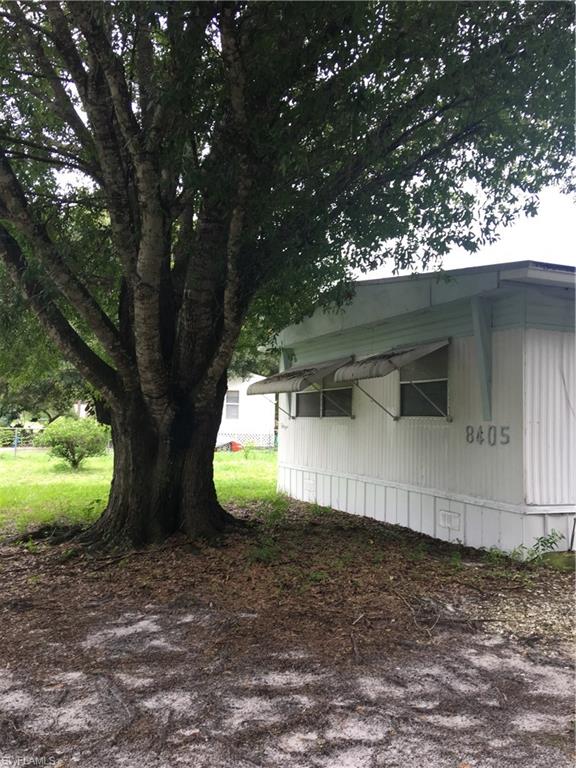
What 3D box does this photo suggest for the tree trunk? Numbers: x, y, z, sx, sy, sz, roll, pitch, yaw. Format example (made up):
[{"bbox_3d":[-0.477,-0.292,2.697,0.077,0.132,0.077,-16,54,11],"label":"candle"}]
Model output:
[{"bbox_3d":[-1.570,0.910,7.800,1.750,1.880,1.600,1,-3,0],"label":"tree trunk"}]

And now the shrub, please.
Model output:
[{"bbox_3d":[-5.800,1.580,17.300,2.050,1.400,1.950,1,-3,0],"label":"shrub"}]

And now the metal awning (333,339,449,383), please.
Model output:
[{"bbox_3d":[1.302,-0.288,8.204,0.920,0.500,1.260,2,-3,-22],"label":"metal awning"}]

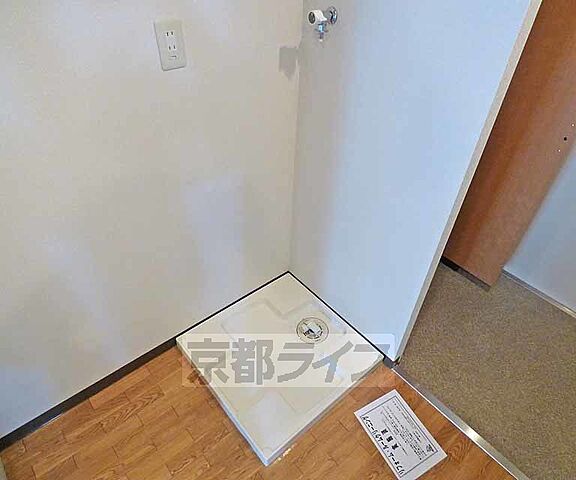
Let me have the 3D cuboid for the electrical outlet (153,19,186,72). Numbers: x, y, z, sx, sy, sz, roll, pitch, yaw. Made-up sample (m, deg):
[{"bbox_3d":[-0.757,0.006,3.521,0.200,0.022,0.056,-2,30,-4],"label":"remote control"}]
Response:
[{"bbox_3d":[-0.329,-0.548,0.976,0.074,0.120,0.010,-27,46,-32],"label":"electrical outlet"}]

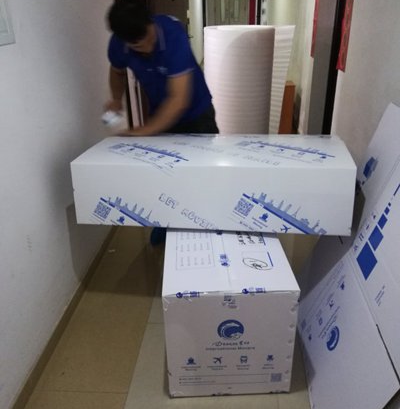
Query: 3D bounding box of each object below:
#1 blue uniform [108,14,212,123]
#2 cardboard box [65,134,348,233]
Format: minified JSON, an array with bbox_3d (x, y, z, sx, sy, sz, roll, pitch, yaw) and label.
[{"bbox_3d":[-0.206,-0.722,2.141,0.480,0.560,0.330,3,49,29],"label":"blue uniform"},{"bbox_3d":[0.066,-0.125,1.983,1.235,0.303,0.496,2,25,9],"label":"cardboard box"}]

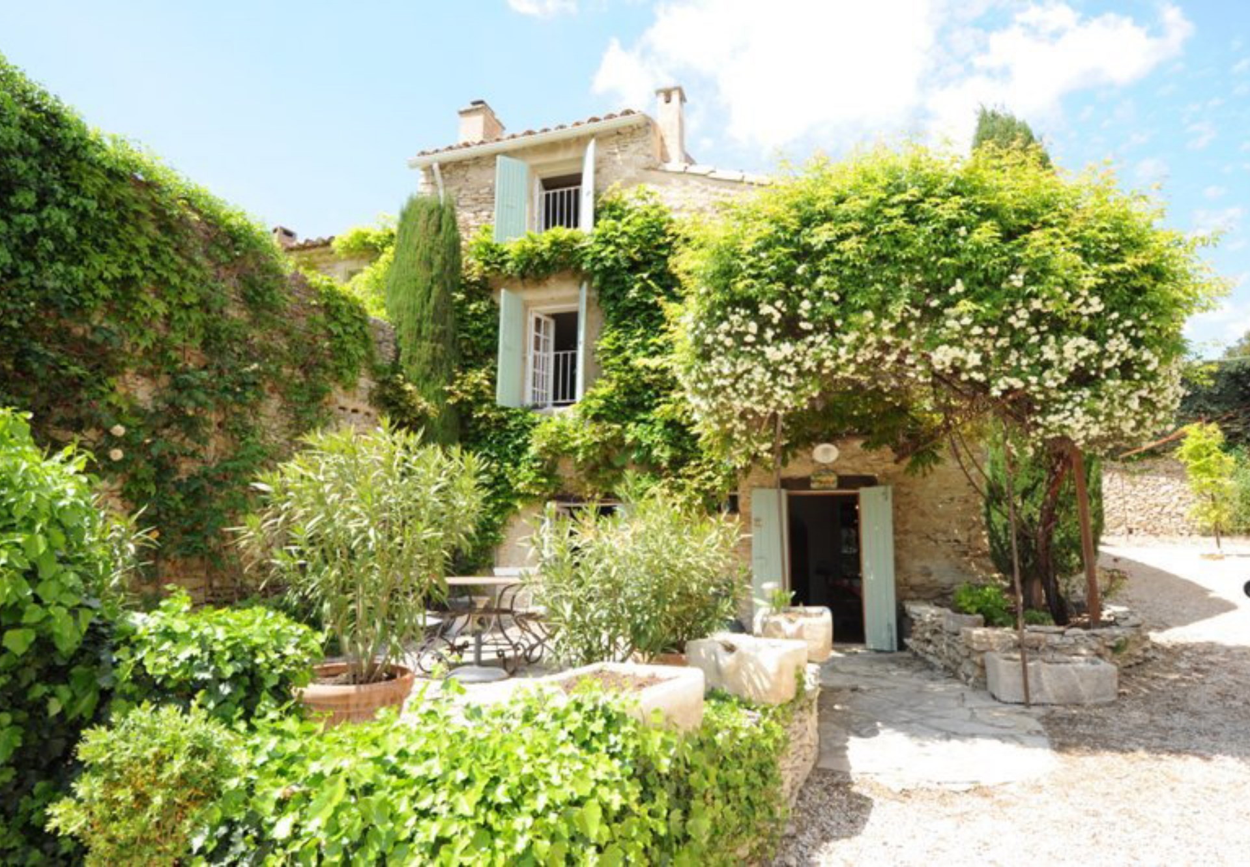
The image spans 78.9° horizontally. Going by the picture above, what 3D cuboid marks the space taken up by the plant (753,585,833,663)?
[{"bbox_3d":[2.074,2.318,9.275,0.830,0.780,0.650,-2,-8,20],"label":"plant"}]

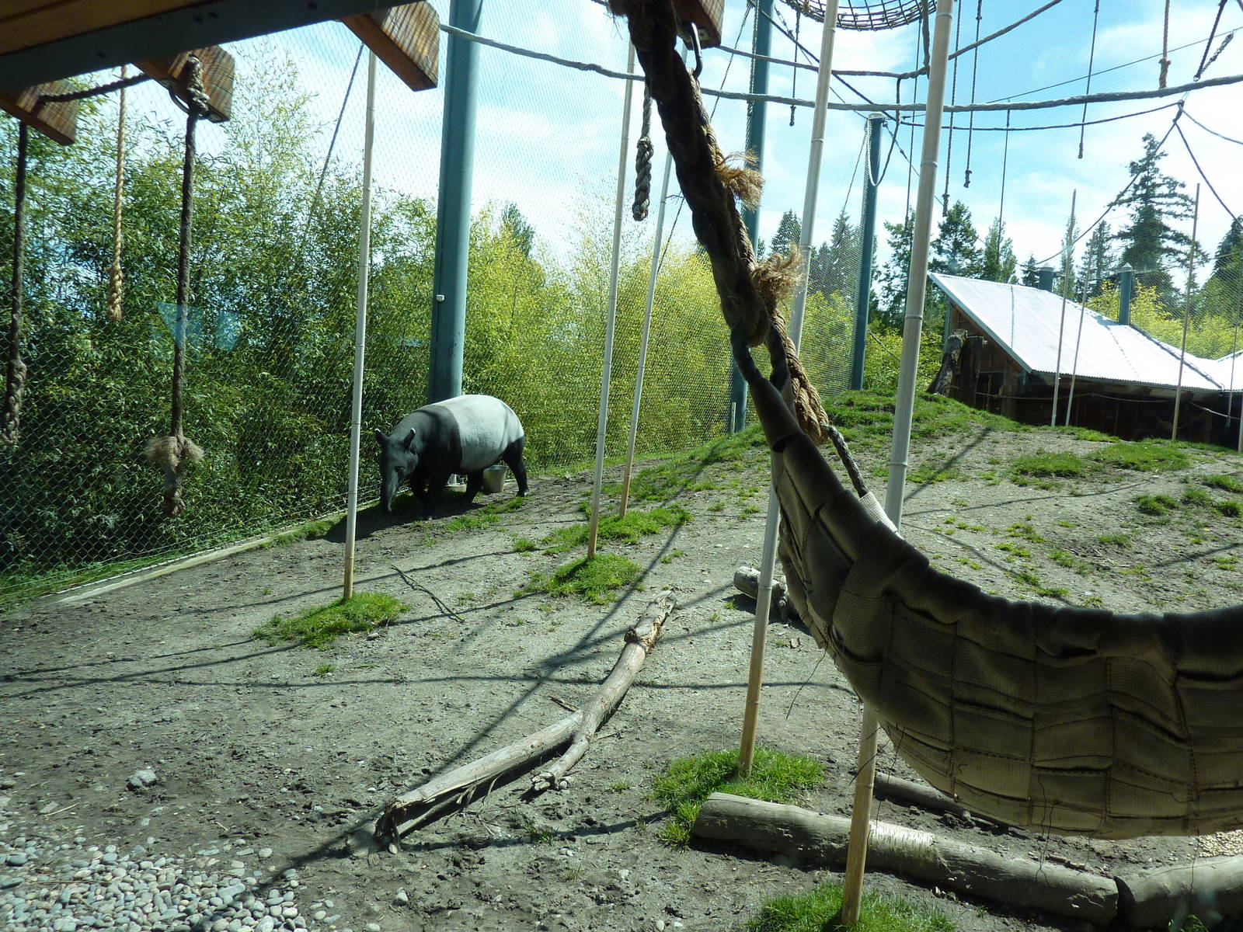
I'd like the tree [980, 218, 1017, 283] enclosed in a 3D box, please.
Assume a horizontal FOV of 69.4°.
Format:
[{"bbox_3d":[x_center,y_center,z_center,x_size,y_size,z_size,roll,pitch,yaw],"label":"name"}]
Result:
[{"bbox_3d":[19.788,-6.535,48.304,3.000,13.500,3.000,3,3,0],"label":"tree"}]

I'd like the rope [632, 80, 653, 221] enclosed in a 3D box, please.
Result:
[{"bbox_3d":[0.102,-1.367,3.891,0.068,0.605,0.068,3,2,0],"label":"rope"}]

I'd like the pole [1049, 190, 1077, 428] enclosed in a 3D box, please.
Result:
[{"bbox_3d":[6.128,-2.189,12.421,0.050,3.320,0.050,4,3,0],"label":"pole"}]

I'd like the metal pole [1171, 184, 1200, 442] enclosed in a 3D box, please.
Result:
[{"bbox_3d":[8.145,-2.204,12.944,0.050,3.704,0.050,5,2,31],"label":"metal pole"}]

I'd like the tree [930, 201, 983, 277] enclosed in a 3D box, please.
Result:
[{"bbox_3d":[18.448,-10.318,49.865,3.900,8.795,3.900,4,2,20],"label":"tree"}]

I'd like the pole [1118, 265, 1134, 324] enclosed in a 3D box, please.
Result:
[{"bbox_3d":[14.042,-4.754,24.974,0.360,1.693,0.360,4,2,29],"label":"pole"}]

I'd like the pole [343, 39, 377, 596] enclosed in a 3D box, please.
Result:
[{"bbox_3d":[-1.625,-0.997,5.616,0.053,3.700,0.053,3,3,0],"label":"pole"}]

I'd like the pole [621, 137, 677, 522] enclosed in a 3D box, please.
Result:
[{"bbox_3d":[0.267,-1.488,7.711,0.053,3.900,0.053,8,3,0],"label":"pole"}]

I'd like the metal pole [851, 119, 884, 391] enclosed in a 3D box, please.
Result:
[{"bbox_3d":[6.768,-5.835,24.881,0.330,7.821,0.330,4,2,14],"label":"metal pole"}]

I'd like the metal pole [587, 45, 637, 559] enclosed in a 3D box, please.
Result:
[{"bbox_3d":[-0.069,-1.135,6.295,0.056,3.636,0.056,5,2,-1],"label":"metal pole"}]

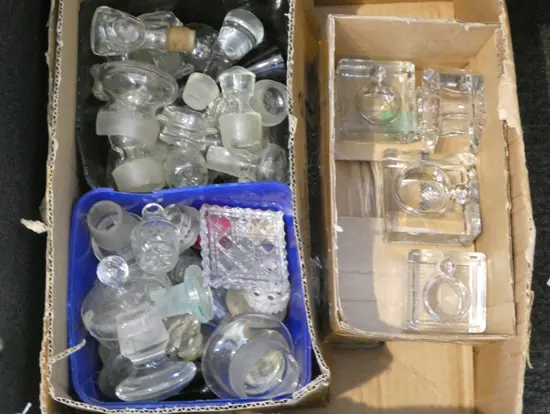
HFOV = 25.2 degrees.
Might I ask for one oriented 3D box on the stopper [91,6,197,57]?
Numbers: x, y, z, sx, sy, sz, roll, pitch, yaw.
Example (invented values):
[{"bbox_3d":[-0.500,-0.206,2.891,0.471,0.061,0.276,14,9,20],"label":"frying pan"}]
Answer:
[{"bbox_3d":[-0.104,-0.138,0.975,0.083,0.028,0.038,5,78,-3],"label":"stopper"}]

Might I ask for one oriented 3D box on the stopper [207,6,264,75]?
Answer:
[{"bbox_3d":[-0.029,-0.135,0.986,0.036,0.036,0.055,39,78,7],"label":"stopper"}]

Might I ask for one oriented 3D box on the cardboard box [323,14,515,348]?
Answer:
[{"bbox_3d":[0.109,-0.014,0.977,0.133,0.100,0.246,0,78,-1],"label":"cardboard box"}]

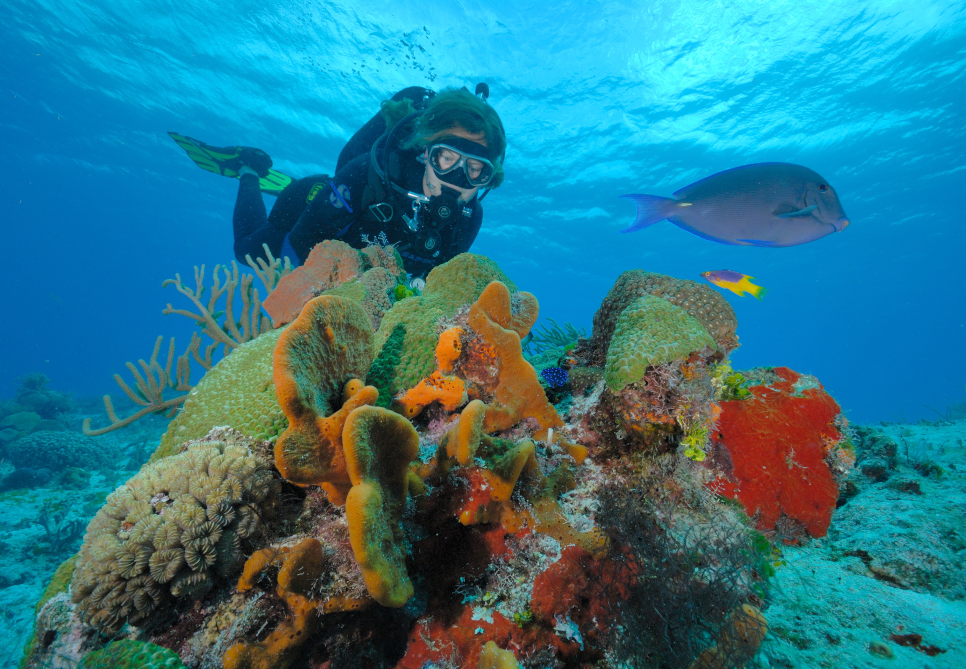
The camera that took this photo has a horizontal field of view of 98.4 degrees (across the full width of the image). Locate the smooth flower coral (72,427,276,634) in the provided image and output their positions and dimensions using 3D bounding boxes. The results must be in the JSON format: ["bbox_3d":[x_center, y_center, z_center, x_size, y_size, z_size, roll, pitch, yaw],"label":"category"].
[{"bbox_3d":[-0.406,0.253,0.550,0.220,0.220,0.180,4,-8,-27],"label":"smooth flower coral"}]

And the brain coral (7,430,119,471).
[{"bbox_3d":[-2.615,0.723,2.600,0.600,0.230,0.480,6,-9,-39],"label":"brain coral"}]

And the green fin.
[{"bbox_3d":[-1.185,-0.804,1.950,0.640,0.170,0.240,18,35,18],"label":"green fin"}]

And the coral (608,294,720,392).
[{"bbox_3d":[0.265,0.013,0.620,0.155,0.135,0.120,1,-7,-6],"label":"coral"}]

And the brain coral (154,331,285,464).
[{"bbox_3d":[-0.406,0.098,0.660,0.210,0.200,0.190,2,-7,-19],"label":"brain coral"}]

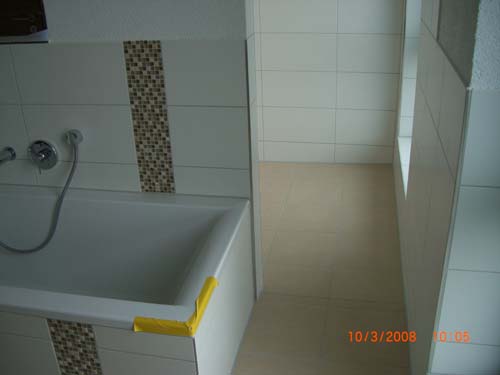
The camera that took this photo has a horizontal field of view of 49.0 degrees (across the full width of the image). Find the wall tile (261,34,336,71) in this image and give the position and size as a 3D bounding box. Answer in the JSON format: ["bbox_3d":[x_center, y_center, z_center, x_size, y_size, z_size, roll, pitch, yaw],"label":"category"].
[{"bbox_3d":[0.393,-1.073,4.383,0.603,0.300,0.012,3,23,13],"label":"wall tile"}]

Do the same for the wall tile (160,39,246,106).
[{"bbox_3d":[-0.202,-0.513,2.495,0.397,0.301,0.012,3,23,13],"label":"wall tile"}]

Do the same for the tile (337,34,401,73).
[{"bbox_3d":[0.771,-0.869,3.564,0.399,0.250,0.010,3,25,11],"label":"tile"}]

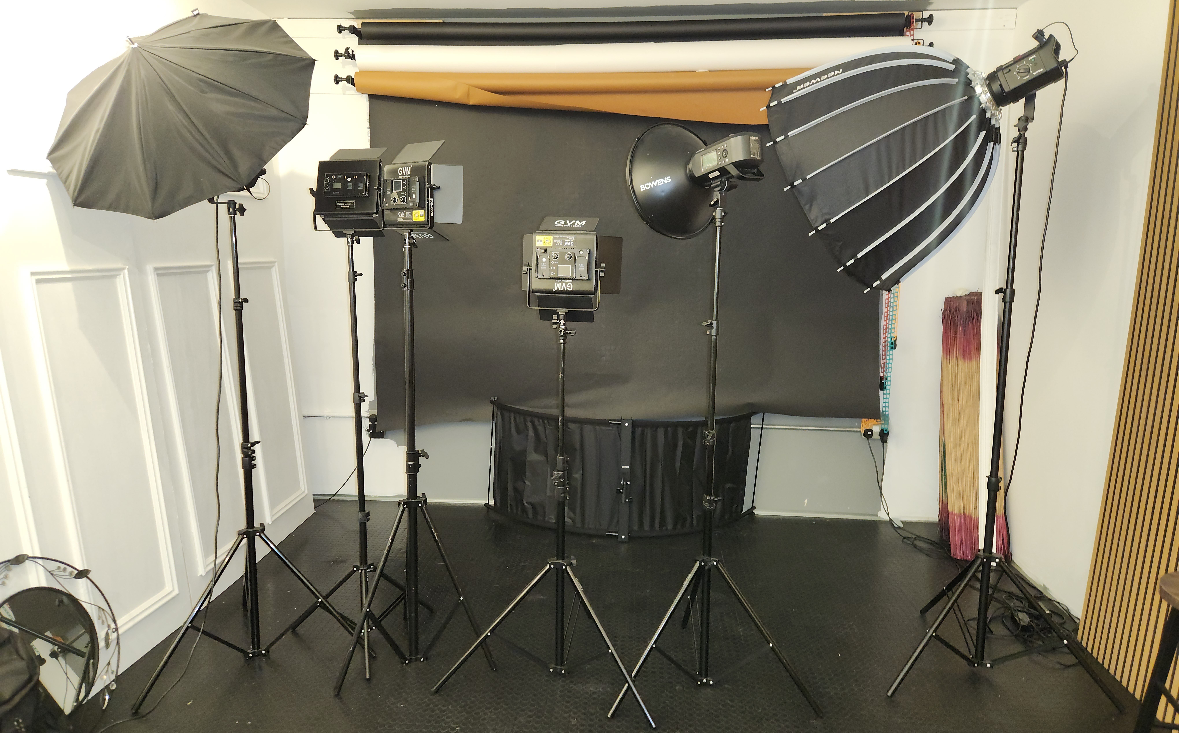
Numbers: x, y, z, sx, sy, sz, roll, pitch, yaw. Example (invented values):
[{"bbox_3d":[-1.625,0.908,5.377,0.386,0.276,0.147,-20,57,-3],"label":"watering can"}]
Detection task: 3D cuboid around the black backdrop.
[{"bbox_3d":[0.182,-0.556,4.159,2.730,1.900,0.100,1,9,4],"label":"black backdrop"}]

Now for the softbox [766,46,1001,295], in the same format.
[{"bbox_3d":[1.098,-0.763,2.702,0.593,0.863,0.863,-29,-12,38],"label":"softbox"}]

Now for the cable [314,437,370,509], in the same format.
[{"bbox_3d":[-1.382,0.603,4.400,0.292,0.375,0.140,1,8,5],"label":"cable"}]

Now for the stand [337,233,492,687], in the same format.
[{"bbox_3d":[-0.641,0.287,2.732,0.542,1.492,0.493,-2,9,-19],"label":"stand"}]

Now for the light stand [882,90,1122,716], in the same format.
[{"bbox_3d":[1.329,0.094,2.669,0.725,1.920,0.721,0,8,-4],"label":"light stand"}]

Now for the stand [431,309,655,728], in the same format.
[{"bbox_3d":[-0.064,0.426,2.676,0.755,1.242,0.655,3,9,17],"label":"stand"}]

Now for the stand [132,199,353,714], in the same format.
[{"bbox_3d":[-1.235,0.232,2.755,0.766,1.586,0.654,-4,10,-30],"label":"stand"}]

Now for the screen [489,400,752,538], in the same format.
[{"bbox_3d":[0.159,0.531,4.117,1.489,0.620,0.420,1,8,5],"label":"screen"}]

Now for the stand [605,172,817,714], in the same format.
[{"bbox_3d":[0.381,0.244,2.605,0.683,1.629,0.624,0,8,-4],"label":"stand"}]

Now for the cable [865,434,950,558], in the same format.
[{"bbox_3d":[1.585,0.648,3.943,0.309,0.460,0.480,1,8,5],"label":"cable"}]

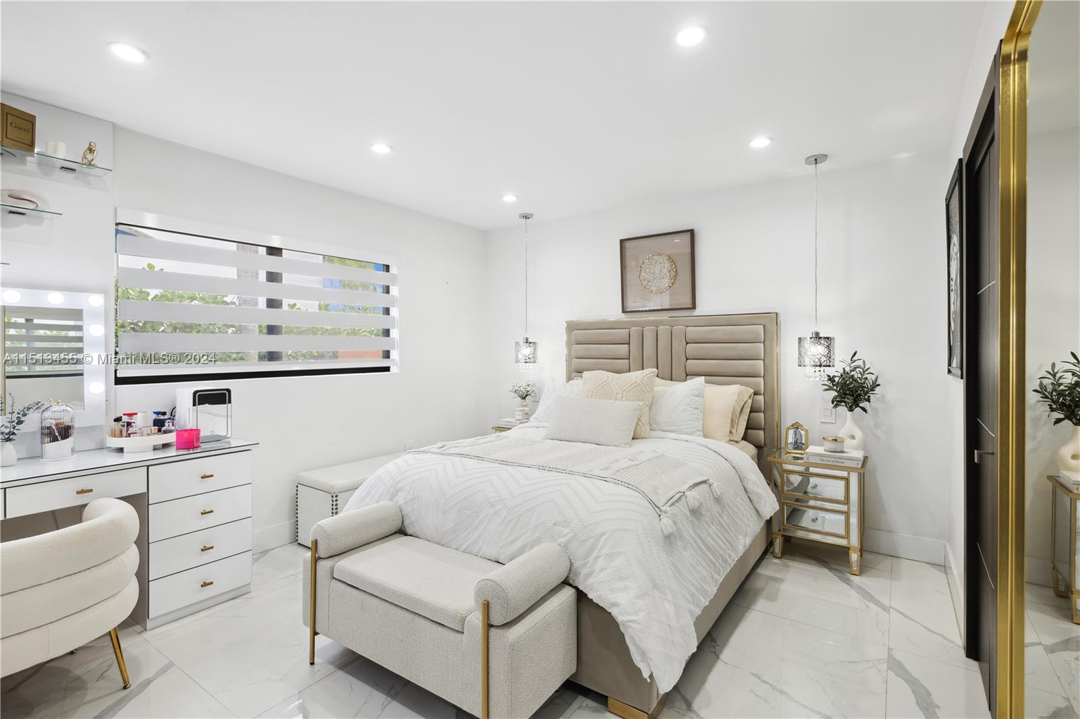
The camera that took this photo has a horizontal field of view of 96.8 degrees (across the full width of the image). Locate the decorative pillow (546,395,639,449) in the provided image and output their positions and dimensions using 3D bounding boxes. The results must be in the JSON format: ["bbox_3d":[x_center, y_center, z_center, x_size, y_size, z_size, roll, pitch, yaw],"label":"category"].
[{"bbox_3d":[0.324,0.386,3.014,0.580,0.310,0.140,0,-26,37],"label":"decorative pillow"}]

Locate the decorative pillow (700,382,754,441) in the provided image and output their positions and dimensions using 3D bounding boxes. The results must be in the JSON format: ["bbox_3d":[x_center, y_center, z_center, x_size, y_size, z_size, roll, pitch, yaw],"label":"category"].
[{"bbox_3d":[1.112,0.364,3.365,0.670,0.410,0.180,0,-14,37],"label":"decorative pillow"}]

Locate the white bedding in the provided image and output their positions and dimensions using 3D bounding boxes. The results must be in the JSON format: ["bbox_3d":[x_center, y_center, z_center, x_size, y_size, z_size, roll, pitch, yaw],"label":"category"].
[{"bbox_3d":[0.201,0.811,2.805,1.818,0.608,1.830,0,1,37],"label":"white bedding"}]

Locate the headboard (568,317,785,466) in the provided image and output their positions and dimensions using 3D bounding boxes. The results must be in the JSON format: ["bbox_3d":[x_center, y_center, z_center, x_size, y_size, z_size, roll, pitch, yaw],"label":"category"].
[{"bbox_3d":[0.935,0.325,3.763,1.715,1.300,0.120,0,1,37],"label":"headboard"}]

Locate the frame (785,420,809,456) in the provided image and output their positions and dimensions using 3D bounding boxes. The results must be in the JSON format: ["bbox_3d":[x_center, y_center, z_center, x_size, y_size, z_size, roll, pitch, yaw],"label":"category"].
[{"bbox_3d":[1.669,0.505,3.114,0.138,0.208,0.045,0,-7,37],"label":"frame"}]

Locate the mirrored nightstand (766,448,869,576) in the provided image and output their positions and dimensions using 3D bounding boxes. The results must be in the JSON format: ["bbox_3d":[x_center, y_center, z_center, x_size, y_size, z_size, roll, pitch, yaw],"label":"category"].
[{"bbox_3d":[1.724,0.912,2.970,0.505,0.590,0.410,0,1,37],"label":"mirrored nightstand"}]

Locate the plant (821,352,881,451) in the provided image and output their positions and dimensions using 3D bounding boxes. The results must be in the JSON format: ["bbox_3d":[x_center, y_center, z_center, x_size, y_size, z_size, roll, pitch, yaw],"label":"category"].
[{"bbox_3d":[1.870,0.260,2.876,0.300,0.600,0.260,0,1,37],"label":"plant"}]

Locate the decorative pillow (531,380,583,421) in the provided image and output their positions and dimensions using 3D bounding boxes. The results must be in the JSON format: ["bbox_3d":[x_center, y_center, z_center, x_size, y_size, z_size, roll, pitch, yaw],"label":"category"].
[{"bbox_3d":[0.283,0.325,3.742,0.660,0.430,0.160,0,-29,37],"label":"decorative pillow"}]

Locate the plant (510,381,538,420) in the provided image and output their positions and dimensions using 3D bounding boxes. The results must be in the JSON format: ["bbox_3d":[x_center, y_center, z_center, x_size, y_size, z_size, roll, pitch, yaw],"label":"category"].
[{"bbox_3d":[-0.127,0.370,4.344,0.235,0.355,0.235,-1,1,0],"label":"plant"}]

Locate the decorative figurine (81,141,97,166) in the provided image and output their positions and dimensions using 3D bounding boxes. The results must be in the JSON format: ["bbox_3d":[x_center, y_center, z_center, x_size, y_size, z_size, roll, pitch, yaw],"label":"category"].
[{"bbox_3d":[-2.238,-1.024,2.386,0.065,0.118,0.060,0,1,37],"label":"decorative figurine"}]

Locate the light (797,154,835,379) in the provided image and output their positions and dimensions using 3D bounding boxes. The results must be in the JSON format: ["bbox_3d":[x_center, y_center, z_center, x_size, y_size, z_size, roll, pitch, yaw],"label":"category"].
[{"bbox_3d":[1.694,-0.557,2.943,0.190,1.350,0.190,0,1,37],"label":"light"}]

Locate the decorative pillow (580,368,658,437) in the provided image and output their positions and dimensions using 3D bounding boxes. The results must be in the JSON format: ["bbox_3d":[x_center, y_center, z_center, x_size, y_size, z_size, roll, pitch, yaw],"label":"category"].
[{"bbox_3d":[0.545,0.298,3.342,0.520,0.470,0.170,0,-19,31],"label":"decorative pillow"}]

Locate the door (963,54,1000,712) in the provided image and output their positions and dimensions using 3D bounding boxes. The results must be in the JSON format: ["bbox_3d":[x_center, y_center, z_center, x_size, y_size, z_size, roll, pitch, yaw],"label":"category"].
[{"bbox_3d":[1.582,0.168,1.681,0.070,2.110,0.880,0,1,37],"label":"door"}]

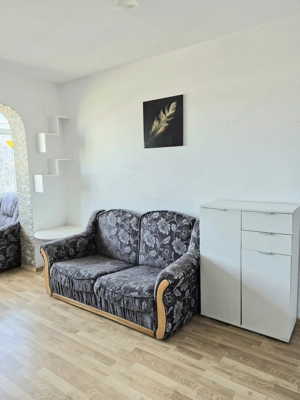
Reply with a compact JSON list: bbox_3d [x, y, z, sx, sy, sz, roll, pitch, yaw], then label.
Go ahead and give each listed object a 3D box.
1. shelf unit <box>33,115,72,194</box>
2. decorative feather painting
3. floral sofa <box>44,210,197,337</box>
[{"bbox_3d":[-1.360,-0.645,3.717,0.212,1.050,0.504,3,8,35],"label":"shelf unit"},{"bbox_3d":[0.144,-0.845,2.927,0.514,0.528,0.028,3,8,35],"label":"decorative feather painting"},{"bbox_3d":[-0.285,0.601,2.834,1.629,0.898,0.884,3,8,35],"label":"floral sofa"}]

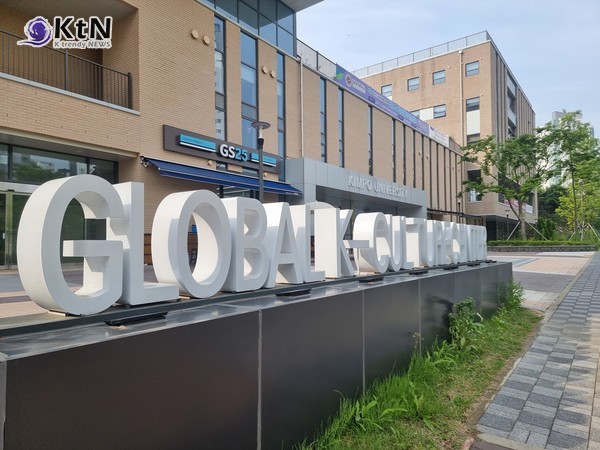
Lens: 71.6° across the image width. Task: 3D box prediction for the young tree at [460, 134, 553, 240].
[{"bbox_3d":[13.800,-2.350,28.000,5.700,7.300,5.400,-1,-2,0],"label":"young tree"}]

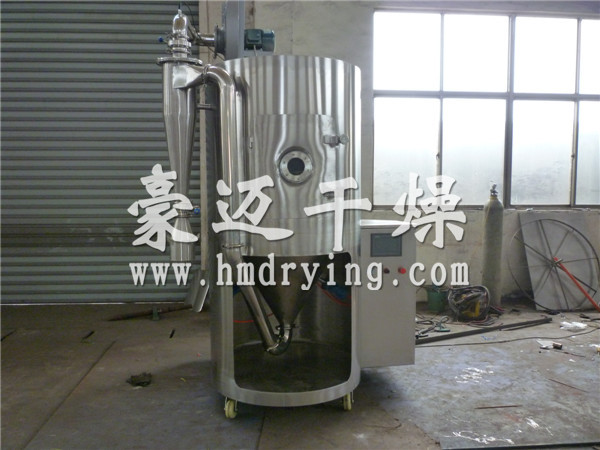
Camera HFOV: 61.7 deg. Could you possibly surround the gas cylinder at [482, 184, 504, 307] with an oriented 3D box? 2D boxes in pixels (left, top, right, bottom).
[{"bbox_3d":[2.346,0.244,6.100,0.220,1.470,0.220,2,5,21],"label":"gas cylinder"}]

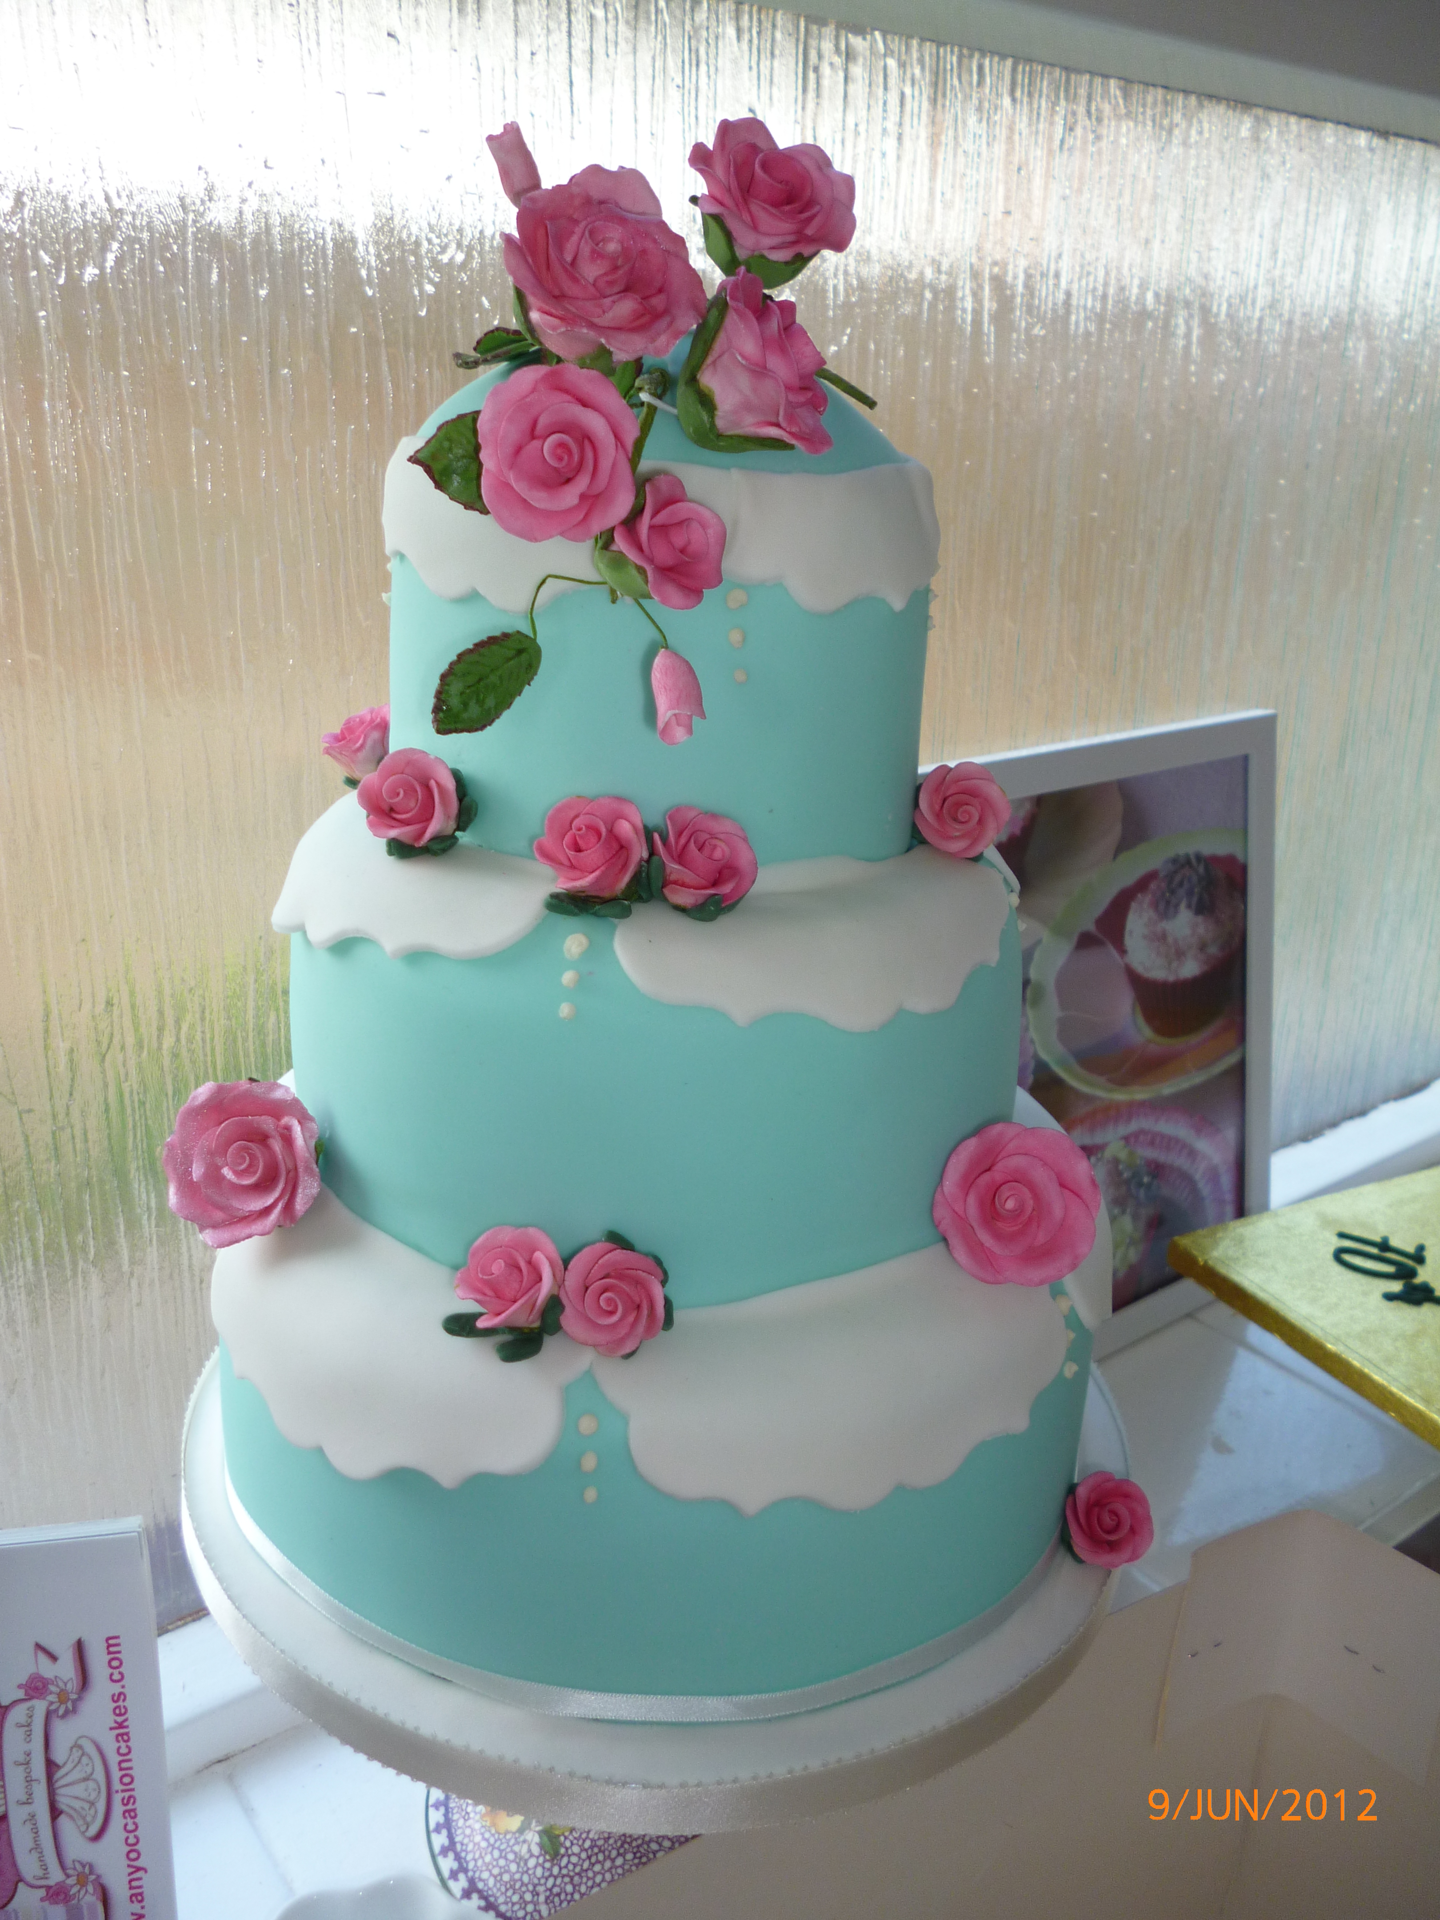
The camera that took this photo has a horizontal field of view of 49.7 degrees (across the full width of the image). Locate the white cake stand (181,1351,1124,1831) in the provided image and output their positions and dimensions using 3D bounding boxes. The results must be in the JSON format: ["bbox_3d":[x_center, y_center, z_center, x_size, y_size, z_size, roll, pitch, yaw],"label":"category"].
[{"bbox_3d":[-0.019,0.153,0.524,0.306,0.018,0.306,3,21,0],"label":"white cake stand"}]

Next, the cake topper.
[{"bbox_3d":[-0.022,-0.142,0.418,0.121,0.160,0.110,3,22,0],"label":"cake topper"}]

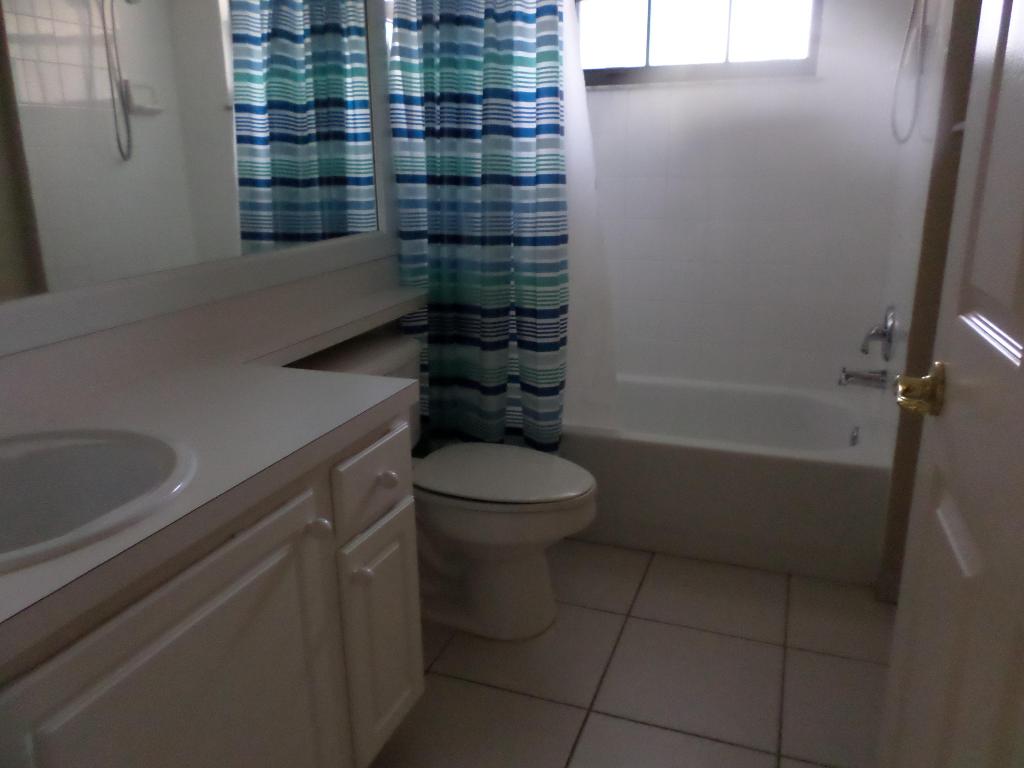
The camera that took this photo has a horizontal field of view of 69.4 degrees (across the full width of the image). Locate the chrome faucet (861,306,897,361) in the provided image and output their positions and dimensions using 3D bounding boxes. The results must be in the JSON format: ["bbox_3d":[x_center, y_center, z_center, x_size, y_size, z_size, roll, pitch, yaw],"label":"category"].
[{"bbox_3d":[1.132,-0.154,2.297,0.080,0.160,0.150,5,18,21],"label":"chrome faucet"}]

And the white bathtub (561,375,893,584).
[{"bbox_3d":[0.471,0.252,2.692,1.520,0.376,0.730,5,18,21],"label":"white bathtub"}]

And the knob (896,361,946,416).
[{"bbox_3d":[0.499,0.004,0.914,0.055,0.064,0.064,4,17,18],"label":"knob"}]

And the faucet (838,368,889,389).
[{"bbox_3d":[1.104,-0.017,2.334,0.134,0.060,0.055,5,18,21],"label":"faucet"}]

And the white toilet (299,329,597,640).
[{"bbox_3d":[-0.150,0.279,2.040,0.760,0.720,0.450,5,18,21],"label":"white toilet"}]

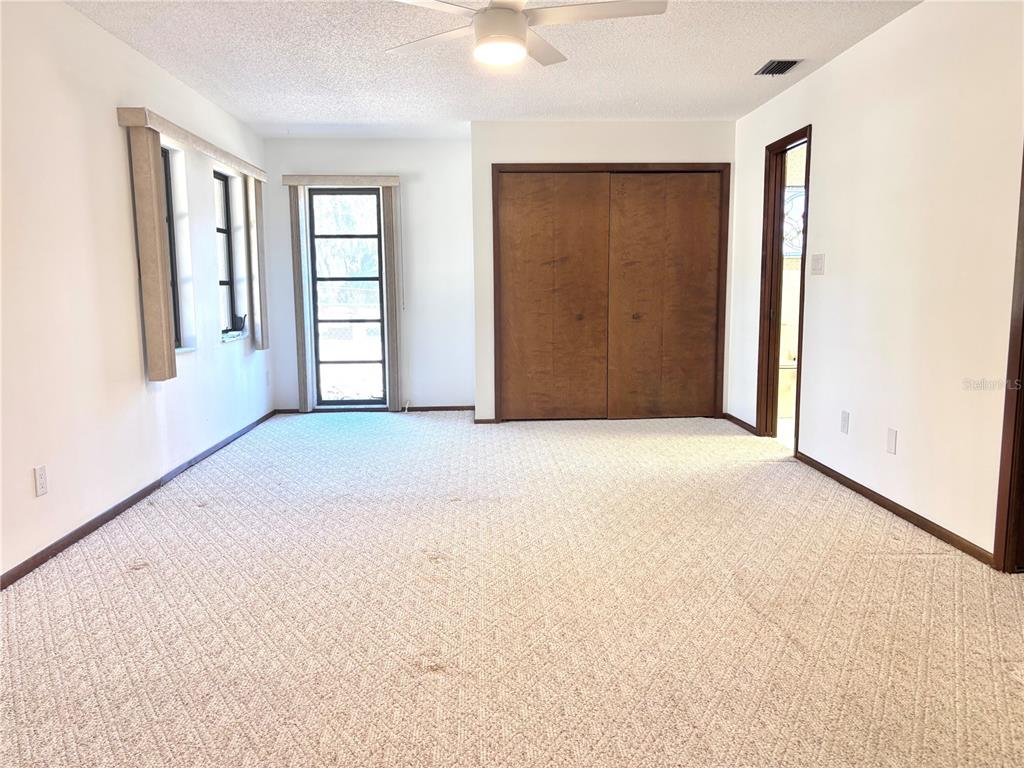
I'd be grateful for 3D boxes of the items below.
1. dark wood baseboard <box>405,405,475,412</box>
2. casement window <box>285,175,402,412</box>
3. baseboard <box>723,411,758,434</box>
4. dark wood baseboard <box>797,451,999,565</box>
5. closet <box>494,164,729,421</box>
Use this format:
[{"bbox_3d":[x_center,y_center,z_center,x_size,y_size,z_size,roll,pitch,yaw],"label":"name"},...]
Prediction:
[{"bbox_3d":[-0.660,0.229,6.969,0.674,0.050,0.016,-1,7,-2],"label":"dark wood baseboard"},{"bbox_3d":[-1.466,-0.768,6.780,0.985,2.070,0.150,-1,7,-2],"label":"casement window"},{"bbox_3d":[1.821,0.317,6.146,0.016,0.050,0.703,-1,7,-2],"label":"baseboard"},{"bbox_3d":[1.900,0.590,4.067,0.016,0.050,1.944,-1,7,-2],"label":"dark wood baseboard"},{"bbox_3d":[0.816,-0.736,6.380,1.925,2.094,0.150,-1,7,-2],"label":"closet"}]

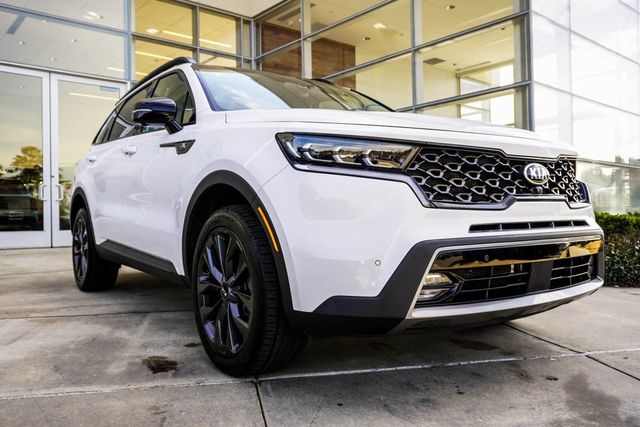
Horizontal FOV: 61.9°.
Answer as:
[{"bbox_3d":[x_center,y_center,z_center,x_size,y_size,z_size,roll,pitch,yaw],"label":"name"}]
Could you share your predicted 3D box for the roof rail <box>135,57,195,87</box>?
[{"bbox_3d":[-1.363,-1.005,4.163,0.060,0.090,1.850,-1,1,-36],"label":"roof rail"}]

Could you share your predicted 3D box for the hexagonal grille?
[{"bbox_3d":[0.834,-0.134,2.166,1.200,0.245,0.150,-1,1,-36],"label":"hexagonal grille"}]

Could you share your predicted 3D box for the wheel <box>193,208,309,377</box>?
[{"bbox_3d":[-0.332,0.343,2.396,0.250,0.730,0.730,-1,1,-36],"label":"wheel"}]

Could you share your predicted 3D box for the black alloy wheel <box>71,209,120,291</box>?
[{"bbox_3d":[-1.972,0.315,4.684,0.250,0.730,0.730,-1,1,-36],"label":"black alloy wheel"}]

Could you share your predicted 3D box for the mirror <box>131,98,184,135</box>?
[{"bbox_3d":[-0.873,-0.510,2.884,0.235,0.180,0.170,-1,1,-36],"label":"mirror"}]

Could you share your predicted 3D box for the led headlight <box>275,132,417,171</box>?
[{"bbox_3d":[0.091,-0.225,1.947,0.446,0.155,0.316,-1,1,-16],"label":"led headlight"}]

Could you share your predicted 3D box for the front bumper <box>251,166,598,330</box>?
[{"bbox_3d":[0.712,0.129,2.347,1.880,0.630,0.600,-1,1,-36],"label":"front bumper"}]

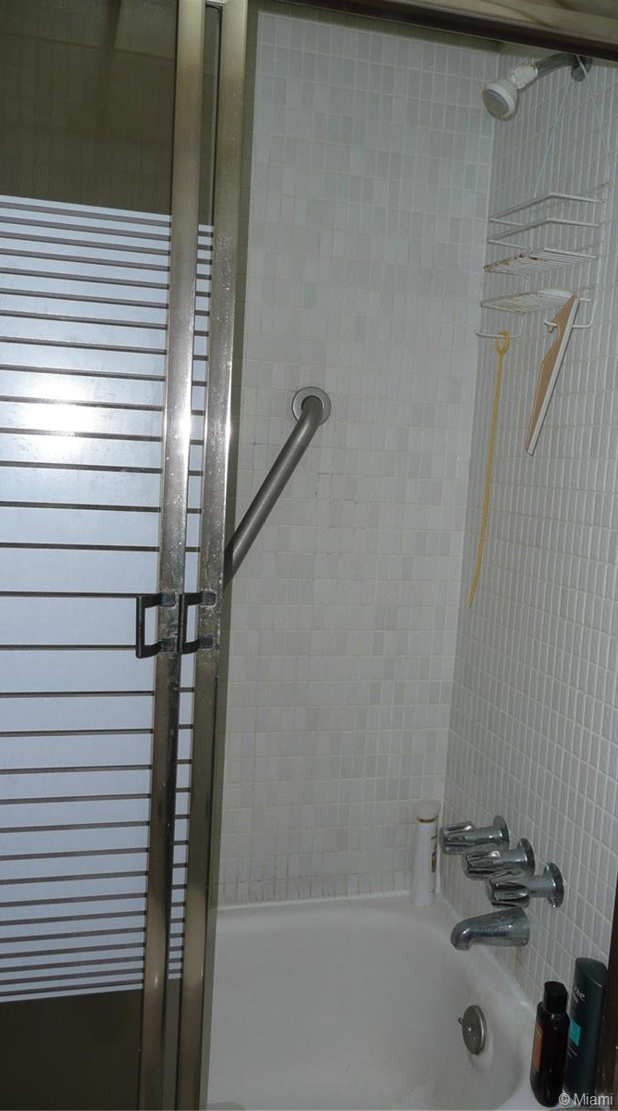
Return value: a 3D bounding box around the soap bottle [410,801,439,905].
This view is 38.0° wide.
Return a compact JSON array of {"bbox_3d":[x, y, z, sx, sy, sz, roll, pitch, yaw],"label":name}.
[{"bbox_3d":[0.249,0.635,1.916,0.056,0.211,0.057,3,6,0],"label":"soap bottle"}]

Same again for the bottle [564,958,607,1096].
[{"bbox_3d":[0.418,0.715,1.366,0.042,0.188,0.070,2,6,-14],"label":"bottle"}]

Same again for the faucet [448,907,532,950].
[{"bbox_3d":[0.317,0.663,1.594,0.133,0.070,0.057,2,6,-14],"label":"faucet"}]

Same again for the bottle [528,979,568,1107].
[{"bbox_3d":[0.361,0.725,1.344,0.039,0.166,0.061,2,6,-14],"label":"bottle"}]

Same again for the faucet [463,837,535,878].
[{"bbox_3d":[0.333,0.538,1.585,0.113,0.066,0.065,2,6,-14],"label":"faucet"}]

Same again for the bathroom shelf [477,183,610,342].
[{"bbox_3d":[0.382,-0.490,1.512,0.098,0.228,0.246,2,6,-14],"label":"bathroom shelf"}]

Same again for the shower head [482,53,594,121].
[{"bbox_3d":[0.367,-0.775,1.467,0.175,0.138,0.077,2,6,-14],"label":"shower head"}]

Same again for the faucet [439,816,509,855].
[{"bbox_3d":[0.307,0.523,1.677,0.118,0.066,0.065,2,6,-14],"label":"faucet"}]

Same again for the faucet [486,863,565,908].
[{"bbox_3d":[0.356,0.553,1.490,0.115,0.066,0.065,2,6,-14],"label":"faucet"}]

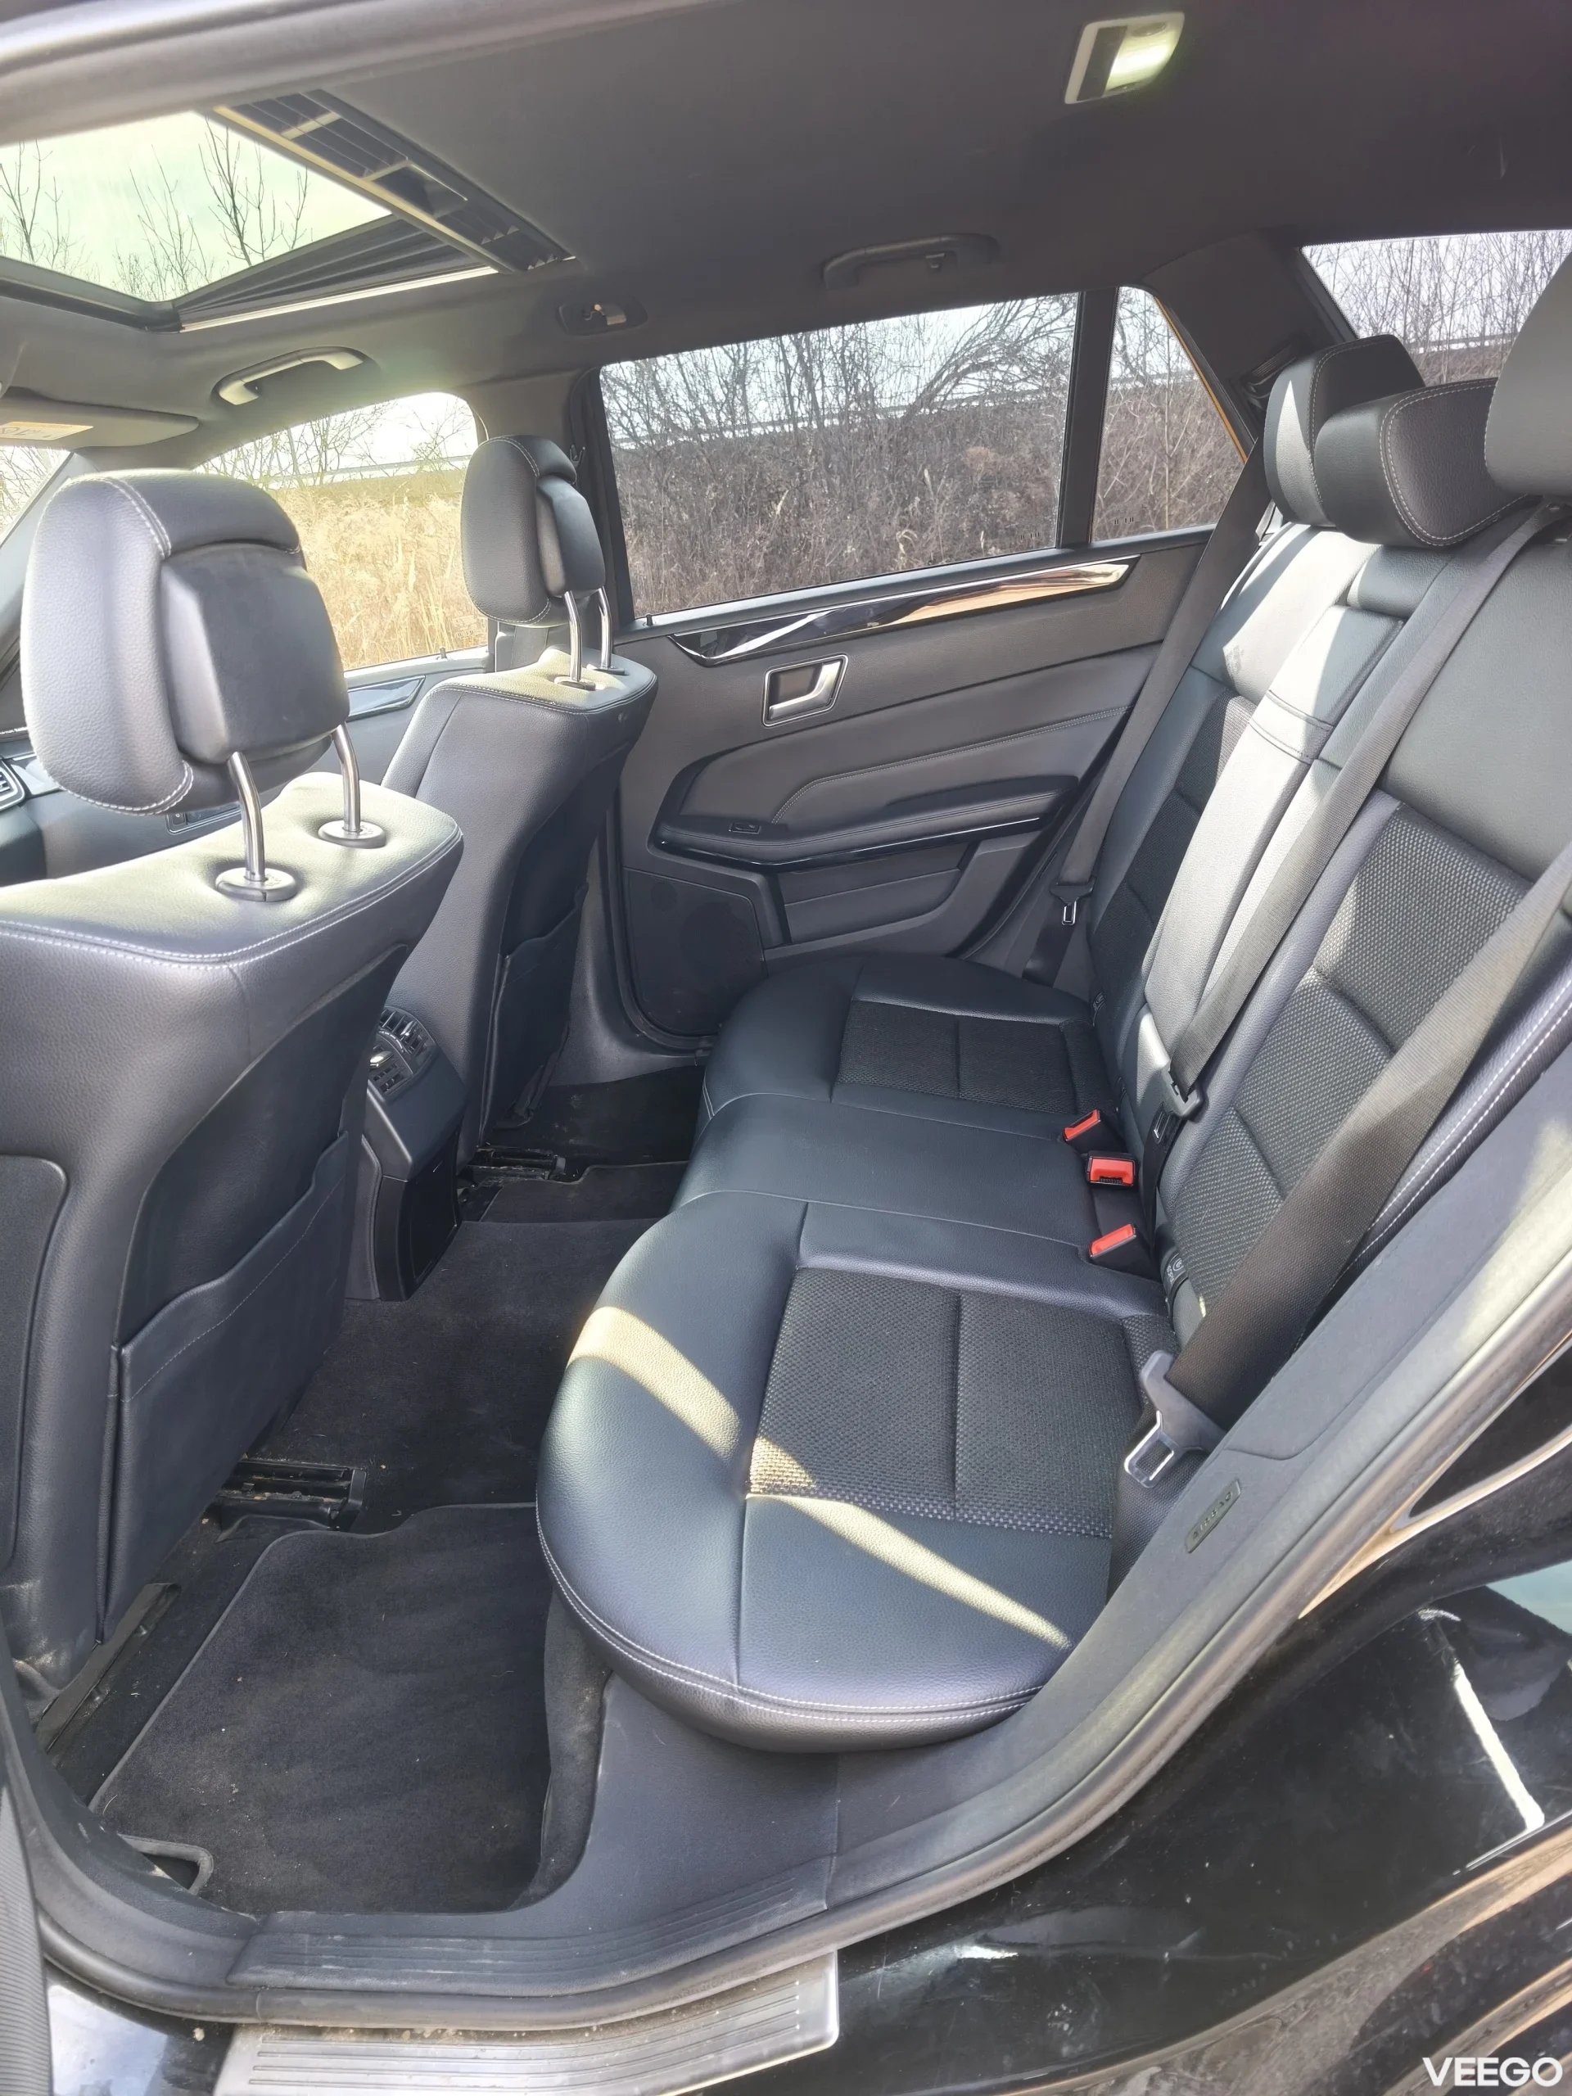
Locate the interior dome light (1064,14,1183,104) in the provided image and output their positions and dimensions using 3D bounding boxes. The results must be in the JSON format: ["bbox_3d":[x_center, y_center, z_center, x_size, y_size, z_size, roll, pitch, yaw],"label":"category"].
[{"bbox_3d":[0.262,-0.761,1.067,0.080,0.025,0.160,-3,20,8],"label":"interior dome light"}]

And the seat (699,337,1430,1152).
[{"bbox_3d":[0.288,-0.318,1.658,0.840,0.850,0.540,-3,20,8],"label":"seat"}]

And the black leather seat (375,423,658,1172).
[{"bbox_3d":[-0.592,-0.243,1.770,0.850,0.920,0.530,-3,20,8],"label":"black leather seat"}]

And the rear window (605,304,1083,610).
[{"bbox_3d":[0.078,-0.769,1.857,0.610,0.360,0.025,-3,37,8],"label":"rear window"}]

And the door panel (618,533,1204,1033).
[{"bbox_3d":[0.178,-0.341,2.018,0.920,0.700,0.130,-3,20,8],"label":"door panel"}]

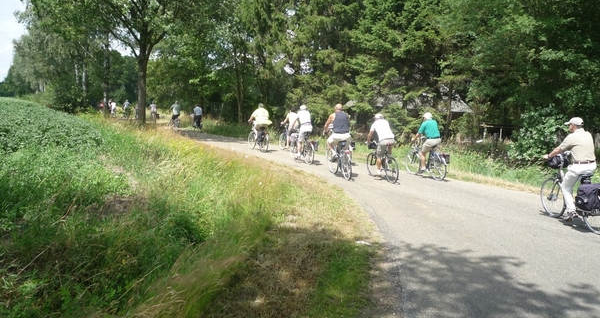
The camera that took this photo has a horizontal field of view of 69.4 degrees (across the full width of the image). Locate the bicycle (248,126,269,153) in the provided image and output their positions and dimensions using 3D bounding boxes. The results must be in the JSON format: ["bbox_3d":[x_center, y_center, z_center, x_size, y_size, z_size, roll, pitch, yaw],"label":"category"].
[{"bbox_3d":[-1.664,-0.865,17.229,0.620,1.100,1.820,-4,9,-31],"label":"bicycle"}]

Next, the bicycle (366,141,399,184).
[{"bbox_3d":[2.213,0.021,11.580,0.620,1.080,1.800,-1,8,-17],"label":"bicycle"}]

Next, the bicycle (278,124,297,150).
[{"bbox_3d":[-0.480,-0.858,17.729,0.620,1.100,1.800,-3,8,-26],"label":"bicycle"}]

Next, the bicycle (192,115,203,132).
[{"bbox_3d":[-6.418,-2.246,27.229,0.600,1.100,1.800,-4,9,-35],"label":"bicycle"}]

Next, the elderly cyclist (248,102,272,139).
[{"bbox_3d":[-1.683,-1.287,17.218,0.600,1.740,0.850,-4,9,-31],"label":"elderly cyclist"}]

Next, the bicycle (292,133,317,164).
[{"bbox_3d":[0.066,-0.428,14.429,0.620,1.100,1.820,-2,8,-24],"label":"bicycle"}]

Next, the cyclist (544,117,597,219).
[{"bbox_3d":[4.697,0.164,7.425,0.570,1.740,0.840,0,7,-4],"label":"cyclist"}]

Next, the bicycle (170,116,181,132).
[{"bbox_3d":[-7.575,-2.209,26.429,0.600,1.100,1.800,-4,9,-35],"label":"bicycle"}]

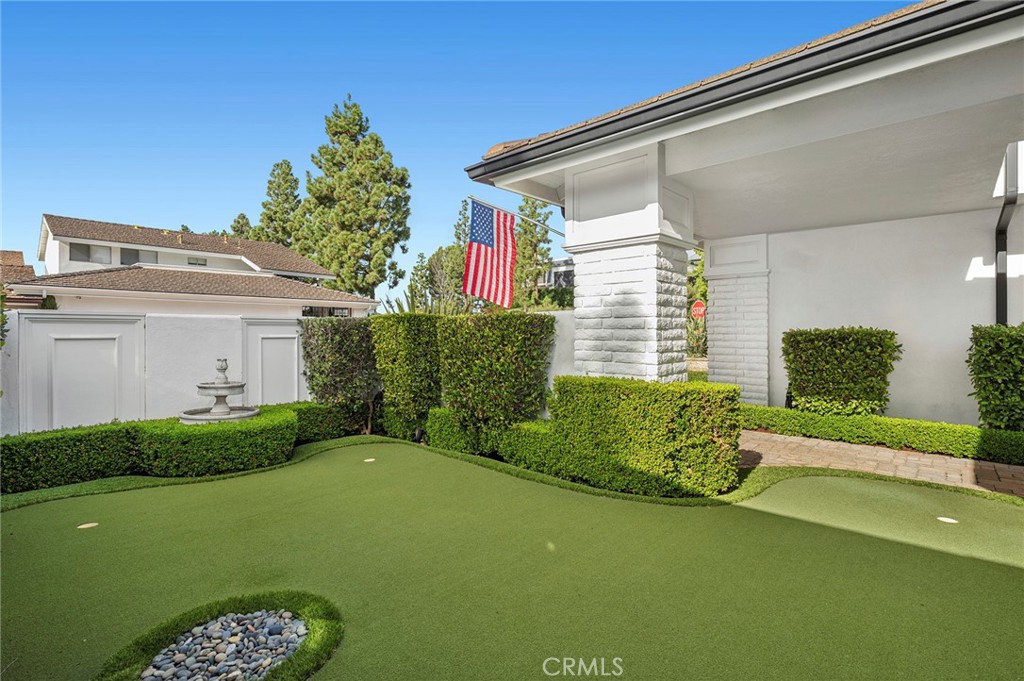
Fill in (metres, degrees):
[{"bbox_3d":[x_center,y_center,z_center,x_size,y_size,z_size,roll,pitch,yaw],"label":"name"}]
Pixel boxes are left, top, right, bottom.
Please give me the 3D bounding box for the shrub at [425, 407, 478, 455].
[{"bbox_3d":[-0.570,0.960,5.006,0.680,0.400,0.370,1,2,41],"label":"shrub"}]

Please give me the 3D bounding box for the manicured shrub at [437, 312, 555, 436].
[{"bbox_3d":[-0.217,0.431,4.913,1.220,1.430,0.540,1,2,41],"label":"manicured shrub"}]

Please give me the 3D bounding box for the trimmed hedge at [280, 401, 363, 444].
[{"bbox_3d":[-2.366,0.955,5.473,0.450,0.390,1.000,1,2,41],"label":"trimmed hedge"}]

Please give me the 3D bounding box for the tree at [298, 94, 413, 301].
[{"bbox_3d":[-9.800,-7.101,27.863,7.100,15.600,7.100,0,1,-19],"label":"tree"}]

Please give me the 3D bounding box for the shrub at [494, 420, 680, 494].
[{"bbox_3d":[0.631,0.980,4.010,1.750,0.410,0.420,1,2,41],"label":"shrub"}]

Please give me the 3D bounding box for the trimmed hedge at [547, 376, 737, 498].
[{"bbox_3d":[1.060,0.764,3.796,1.520,0.840,0.500,1,1,27],"label":"trimmed hedge"}]

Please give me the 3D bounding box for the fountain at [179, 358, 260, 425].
[{"bbox_3d":[-3.150,0.681,4.915,0.750,0.940,0.750,1,2,41],"label":"fountain"}]

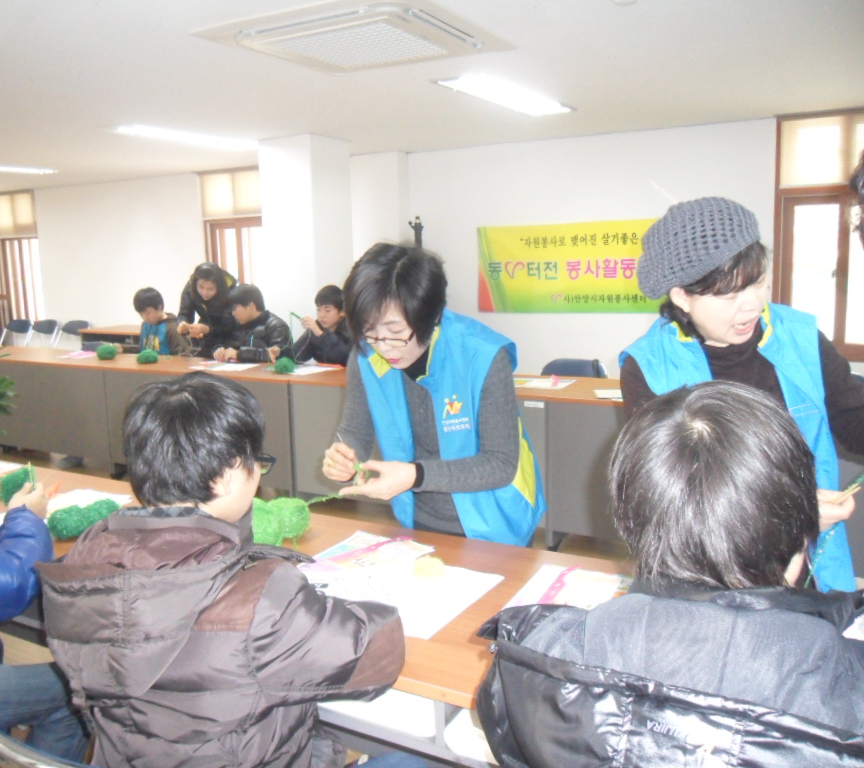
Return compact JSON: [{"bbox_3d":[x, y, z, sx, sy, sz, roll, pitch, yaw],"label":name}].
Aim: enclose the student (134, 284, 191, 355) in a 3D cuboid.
[{"bbox_3d":[-1.922,-0.097,5.676,0.440,1.200,0.600,3,11,29],"label":"student"}]

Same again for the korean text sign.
[{"bbox_3d":[1.295,-0.923,6.388,2.062,0.725,0.020,3,11,29],"label":"korean text sign"}]

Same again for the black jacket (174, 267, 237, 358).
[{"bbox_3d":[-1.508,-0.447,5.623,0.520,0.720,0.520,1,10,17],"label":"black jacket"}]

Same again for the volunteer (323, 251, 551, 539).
[{"bbox_3d":[0.065,0.383,1.869,0.490,1.410,0.650,5,12,34],"label":"volunteer"}]

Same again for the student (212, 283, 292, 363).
[{"bbox_3d":[-1.186,-0.049,5.253,0.460,1.200,0.600,5,12,34],"label":"student"}]

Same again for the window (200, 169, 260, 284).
[{"bbox_3d":[-1.984,-1.301,8.183,0.882,1.714,0.120,3,11,29],"label":"window"}]

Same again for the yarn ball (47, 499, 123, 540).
[{"bbox_3d":[-0.832,0.326,1.933,0.085,0.080,0.190,3,11,29],"label":"yarn ball"}]

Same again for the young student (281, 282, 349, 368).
[{"bbox_3d":[-0.563,-0.011,4.914,0.450,1.200,0.600,4,11,31],"label":"young student"}]

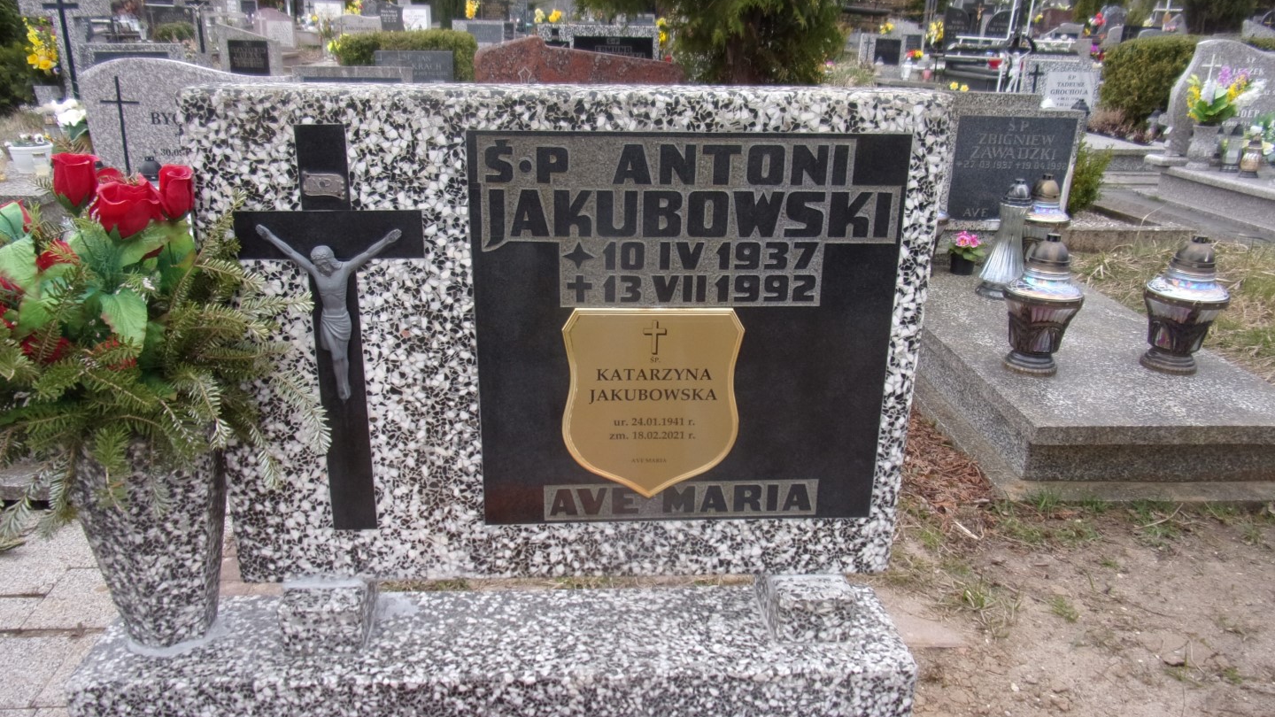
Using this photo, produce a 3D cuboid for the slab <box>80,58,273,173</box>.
[{"bbox_3d":[-1.670,-0.862,3.299,0.755,0.506,0.090,0,20,-3],"label":"slab"}]

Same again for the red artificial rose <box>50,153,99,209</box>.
[{"bbox_3d":[-0.547,-0.172,0.860,0.044,0.054,0.044,0,20,-3],"label":"red artificial rose"}]

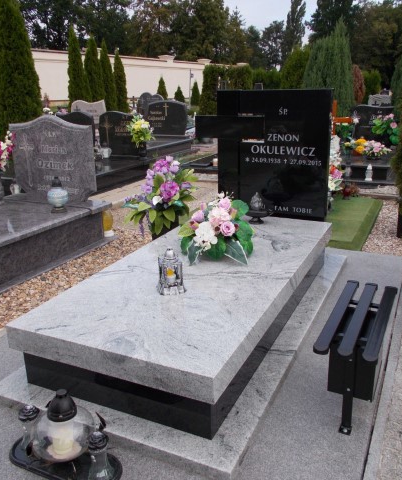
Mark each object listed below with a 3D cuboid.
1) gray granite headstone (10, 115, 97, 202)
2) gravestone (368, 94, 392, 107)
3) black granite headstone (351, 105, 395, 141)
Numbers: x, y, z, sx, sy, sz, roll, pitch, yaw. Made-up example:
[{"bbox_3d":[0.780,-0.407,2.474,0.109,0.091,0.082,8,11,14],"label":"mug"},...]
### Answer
[{"bbox_3d":[-1.437,-0.819,4.716,0.970,0.796,0.100,8,20,28],"label":"gray granite headstone"},{"bbox_3d":[5.799,-4.335,15.614,0.770,0.750,0.110,7,20,25],"label":"gravestone"},{"bbox_3d":[3.060,-1.903,8.105,0.900,0.690,0.100,7,20,25],"label":"black granite headstone"}]

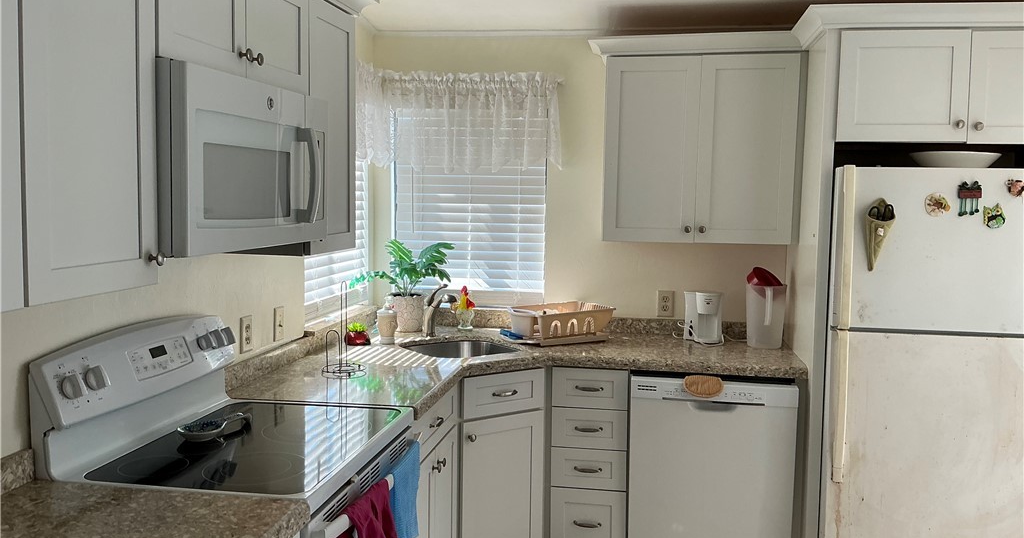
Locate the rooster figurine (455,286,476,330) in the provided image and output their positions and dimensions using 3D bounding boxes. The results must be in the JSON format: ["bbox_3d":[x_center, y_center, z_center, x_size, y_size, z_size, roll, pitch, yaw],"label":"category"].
[{"bbox_3d":[-0.214,0.182,3.818,0.105,0.200,0.075,0,5,-6],"label":"rooster figurine"}]

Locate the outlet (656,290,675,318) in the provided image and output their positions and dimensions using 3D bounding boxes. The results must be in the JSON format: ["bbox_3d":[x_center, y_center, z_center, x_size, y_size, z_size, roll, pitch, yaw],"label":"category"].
[{"bbox_3d":[0.693,0.158,3.729,0.073,0.118,0.009,2,5,10],"label":"outlet"}]

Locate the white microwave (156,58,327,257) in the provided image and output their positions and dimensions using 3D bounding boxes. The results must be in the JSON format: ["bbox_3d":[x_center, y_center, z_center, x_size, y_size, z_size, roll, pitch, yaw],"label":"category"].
[{"bbox_3d":[-0.775,-0.266,2.132,0.410,0.420,0.750,2,5,10],"label":"white microwave"}]

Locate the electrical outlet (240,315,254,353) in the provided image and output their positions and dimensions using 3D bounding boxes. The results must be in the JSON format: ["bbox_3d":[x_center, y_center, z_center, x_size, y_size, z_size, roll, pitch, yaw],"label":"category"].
[{"bbox_3d":[-0.883,0.218,2.754,0.009,0.117,0.073,2,5,10],"label":"electrical outlet"}]

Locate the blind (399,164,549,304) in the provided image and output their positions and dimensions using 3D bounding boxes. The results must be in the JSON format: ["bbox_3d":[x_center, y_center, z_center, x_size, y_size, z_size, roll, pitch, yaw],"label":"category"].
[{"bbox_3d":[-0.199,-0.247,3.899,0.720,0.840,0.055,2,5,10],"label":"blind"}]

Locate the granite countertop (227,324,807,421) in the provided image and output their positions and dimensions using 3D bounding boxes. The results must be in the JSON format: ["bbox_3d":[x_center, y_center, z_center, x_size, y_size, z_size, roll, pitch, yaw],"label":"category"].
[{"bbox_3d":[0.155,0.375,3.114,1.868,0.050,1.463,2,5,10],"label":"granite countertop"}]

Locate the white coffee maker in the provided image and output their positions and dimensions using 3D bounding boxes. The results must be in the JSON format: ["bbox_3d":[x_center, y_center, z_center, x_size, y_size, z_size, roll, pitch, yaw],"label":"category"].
[{"bbox_3d":[0.832,0.207,3.595,0.138,0.214,0.155,0,6,-12],"label":"white coffee maker"}]

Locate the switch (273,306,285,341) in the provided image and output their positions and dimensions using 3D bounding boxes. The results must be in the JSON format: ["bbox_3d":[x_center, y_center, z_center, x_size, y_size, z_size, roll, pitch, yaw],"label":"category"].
[{"bbox_3d":[-0.820,0.195,2.913,0.012,0.117,0.072,2,5,10],"label":"switch"}]

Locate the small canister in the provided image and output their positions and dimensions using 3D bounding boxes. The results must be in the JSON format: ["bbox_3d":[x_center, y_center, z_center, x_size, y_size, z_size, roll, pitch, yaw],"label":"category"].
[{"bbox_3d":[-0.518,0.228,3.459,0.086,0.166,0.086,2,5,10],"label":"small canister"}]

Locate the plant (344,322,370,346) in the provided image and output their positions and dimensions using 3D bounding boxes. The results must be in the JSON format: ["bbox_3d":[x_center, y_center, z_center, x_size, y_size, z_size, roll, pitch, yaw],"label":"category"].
[{"bbox_3d":[-0.641,0.263,3.459,0.098,0.092,0.090,2,5,10],"label":"plant"}]

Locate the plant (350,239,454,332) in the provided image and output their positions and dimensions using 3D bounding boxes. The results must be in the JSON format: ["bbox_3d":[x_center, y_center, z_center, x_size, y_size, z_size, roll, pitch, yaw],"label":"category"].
[{"bbox_3d":[-0.495,0.075,3.747,0.450,0.420,0.360,2,5,10],"label":"plant"}]

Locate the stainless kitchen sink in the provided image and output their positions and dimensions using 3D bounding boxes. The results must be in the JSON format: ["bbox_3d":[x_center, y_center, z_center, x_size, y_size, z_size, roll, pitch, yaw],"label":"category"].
[{"bbox_3d":[-0.216,0.422,3.390,0.405,0.180,0.360,-3,7,-35],"label":"stainless kitchen sink"}]

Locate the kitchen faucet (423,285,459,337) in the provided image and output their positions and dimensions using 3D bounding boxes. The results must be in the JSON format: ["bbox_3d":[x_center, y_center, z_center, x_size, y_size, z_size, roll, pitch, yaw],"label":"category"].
[{"bbox_3d":[-0.304,0.185,3.553,0.060,0.240,0.270,-3,7,-35],"label":"kitchen faucet"}]

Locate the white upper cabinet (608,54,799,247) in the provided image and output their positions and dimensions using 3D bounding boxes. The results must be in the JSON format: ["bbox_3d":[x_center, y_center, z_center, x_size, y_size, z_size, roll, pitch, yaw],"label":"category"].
[{"bbox_3d":[0.789,-0.496,3.500,0.769,0.753,0.324,2,5,10],"label":"white upper cabinet"}]

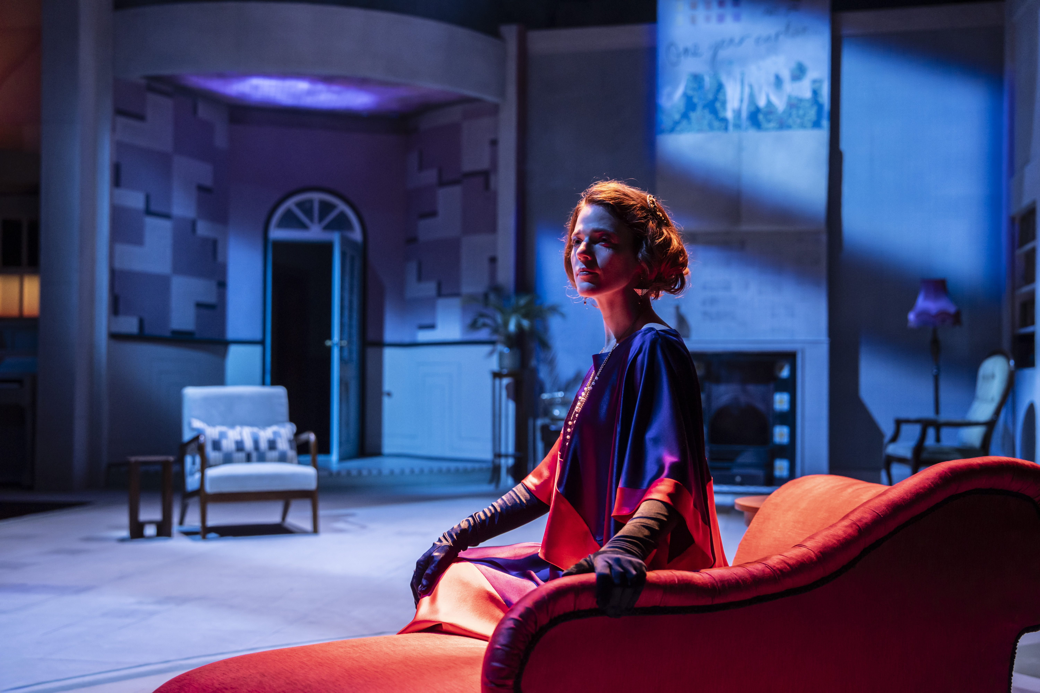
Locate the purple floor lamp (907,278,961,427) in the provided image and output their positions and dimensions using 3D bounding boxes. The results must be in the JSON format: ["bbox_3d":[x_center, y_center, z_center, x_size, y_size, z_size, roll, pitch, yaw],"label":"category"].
[{"bbox_3d":[3.085,0.303,8.996,0.400,1.640,0.400,1,-1,0],"label":"purple floor lamp"}]

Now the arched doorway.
[{"bbox_3d":[-1.776,-0.196,10.528,0.830,2.300,0.250,1,-1,-17],"label":"arched doorway"}]

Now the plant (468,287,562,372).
[{"bbox_3d":[-0.038,-0.140,9.453,0.720,0.660,0.680,1,-1,0],"label":"plant"}]

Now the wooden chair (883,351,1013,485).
[{"bbox_3d":[2.906,0.585,8.292,0.680,1.050,0.580,1,-1,-4],"label":"wooden chair"}]

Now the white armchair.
[{"bbox_3d":[-1.565,0.642,7.006,0.665,0.810,0.740,1,-1,-23],"label":"white armchair"}]

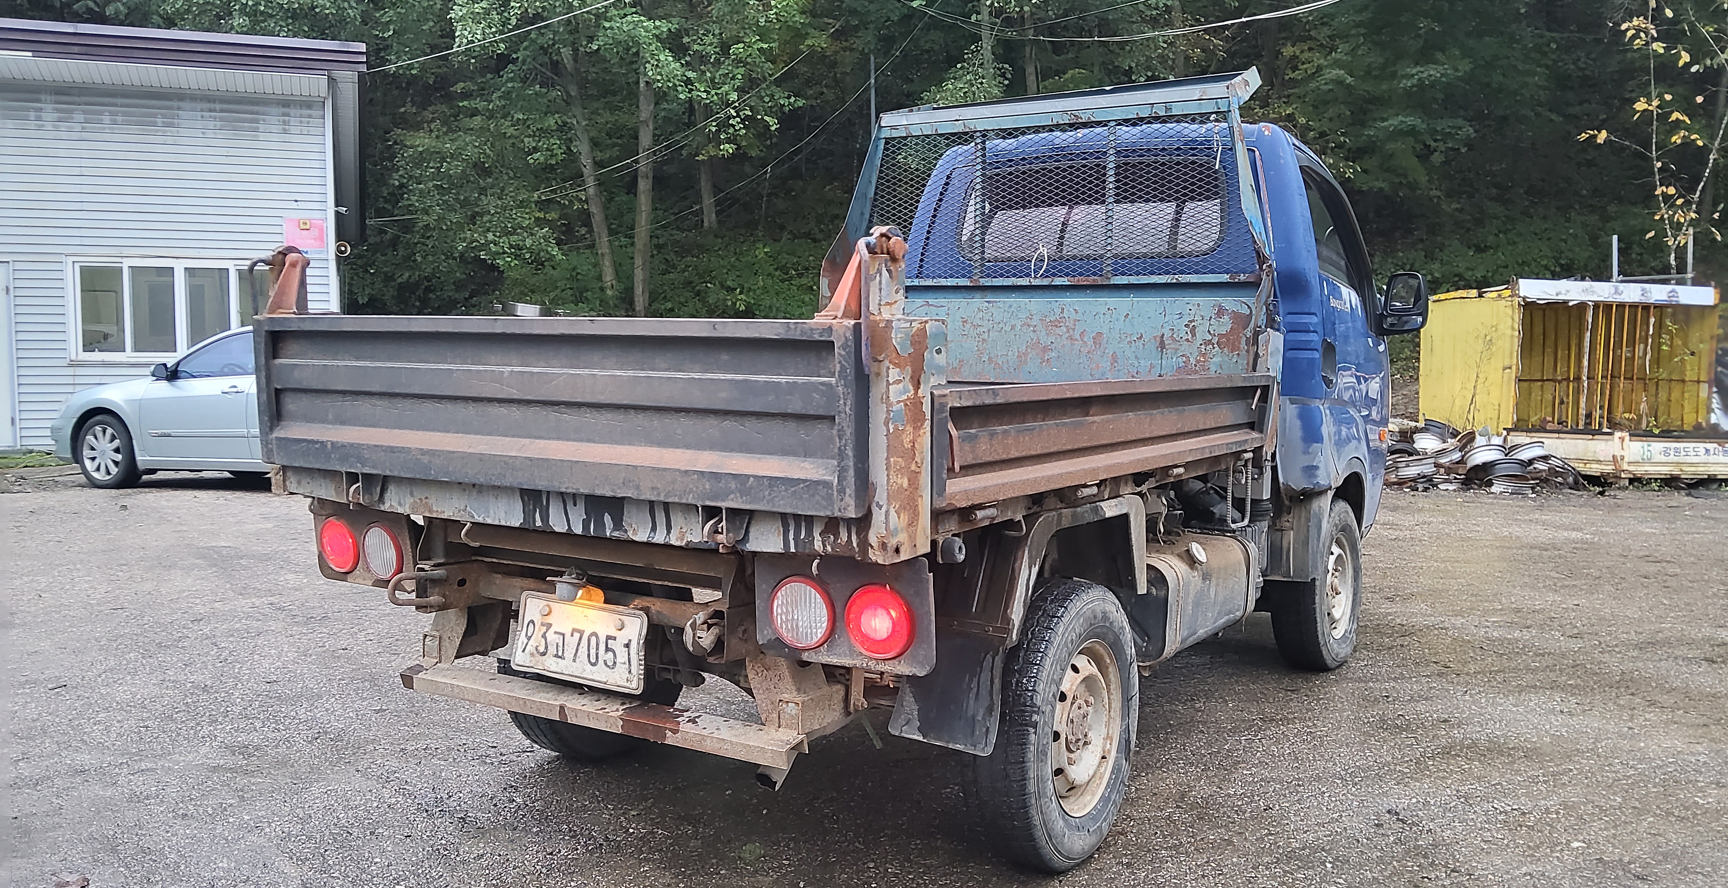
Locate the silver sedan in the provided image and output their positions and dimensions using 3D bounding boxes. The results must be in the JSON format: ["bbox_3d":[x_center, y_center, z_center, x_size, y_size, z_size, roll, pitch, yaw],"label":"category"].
[{"bbox_3d":[-4.857,-0.353,11.520,4.880,1.480,1.800,1,4,16],"label":"silver sedan"}]

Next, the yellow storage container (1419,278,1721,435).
[{"bbox_3d":[7.990,-0.744,14.860,2.400,2.000,1.750,0,4,-10],"label":"yellow storage container"}]

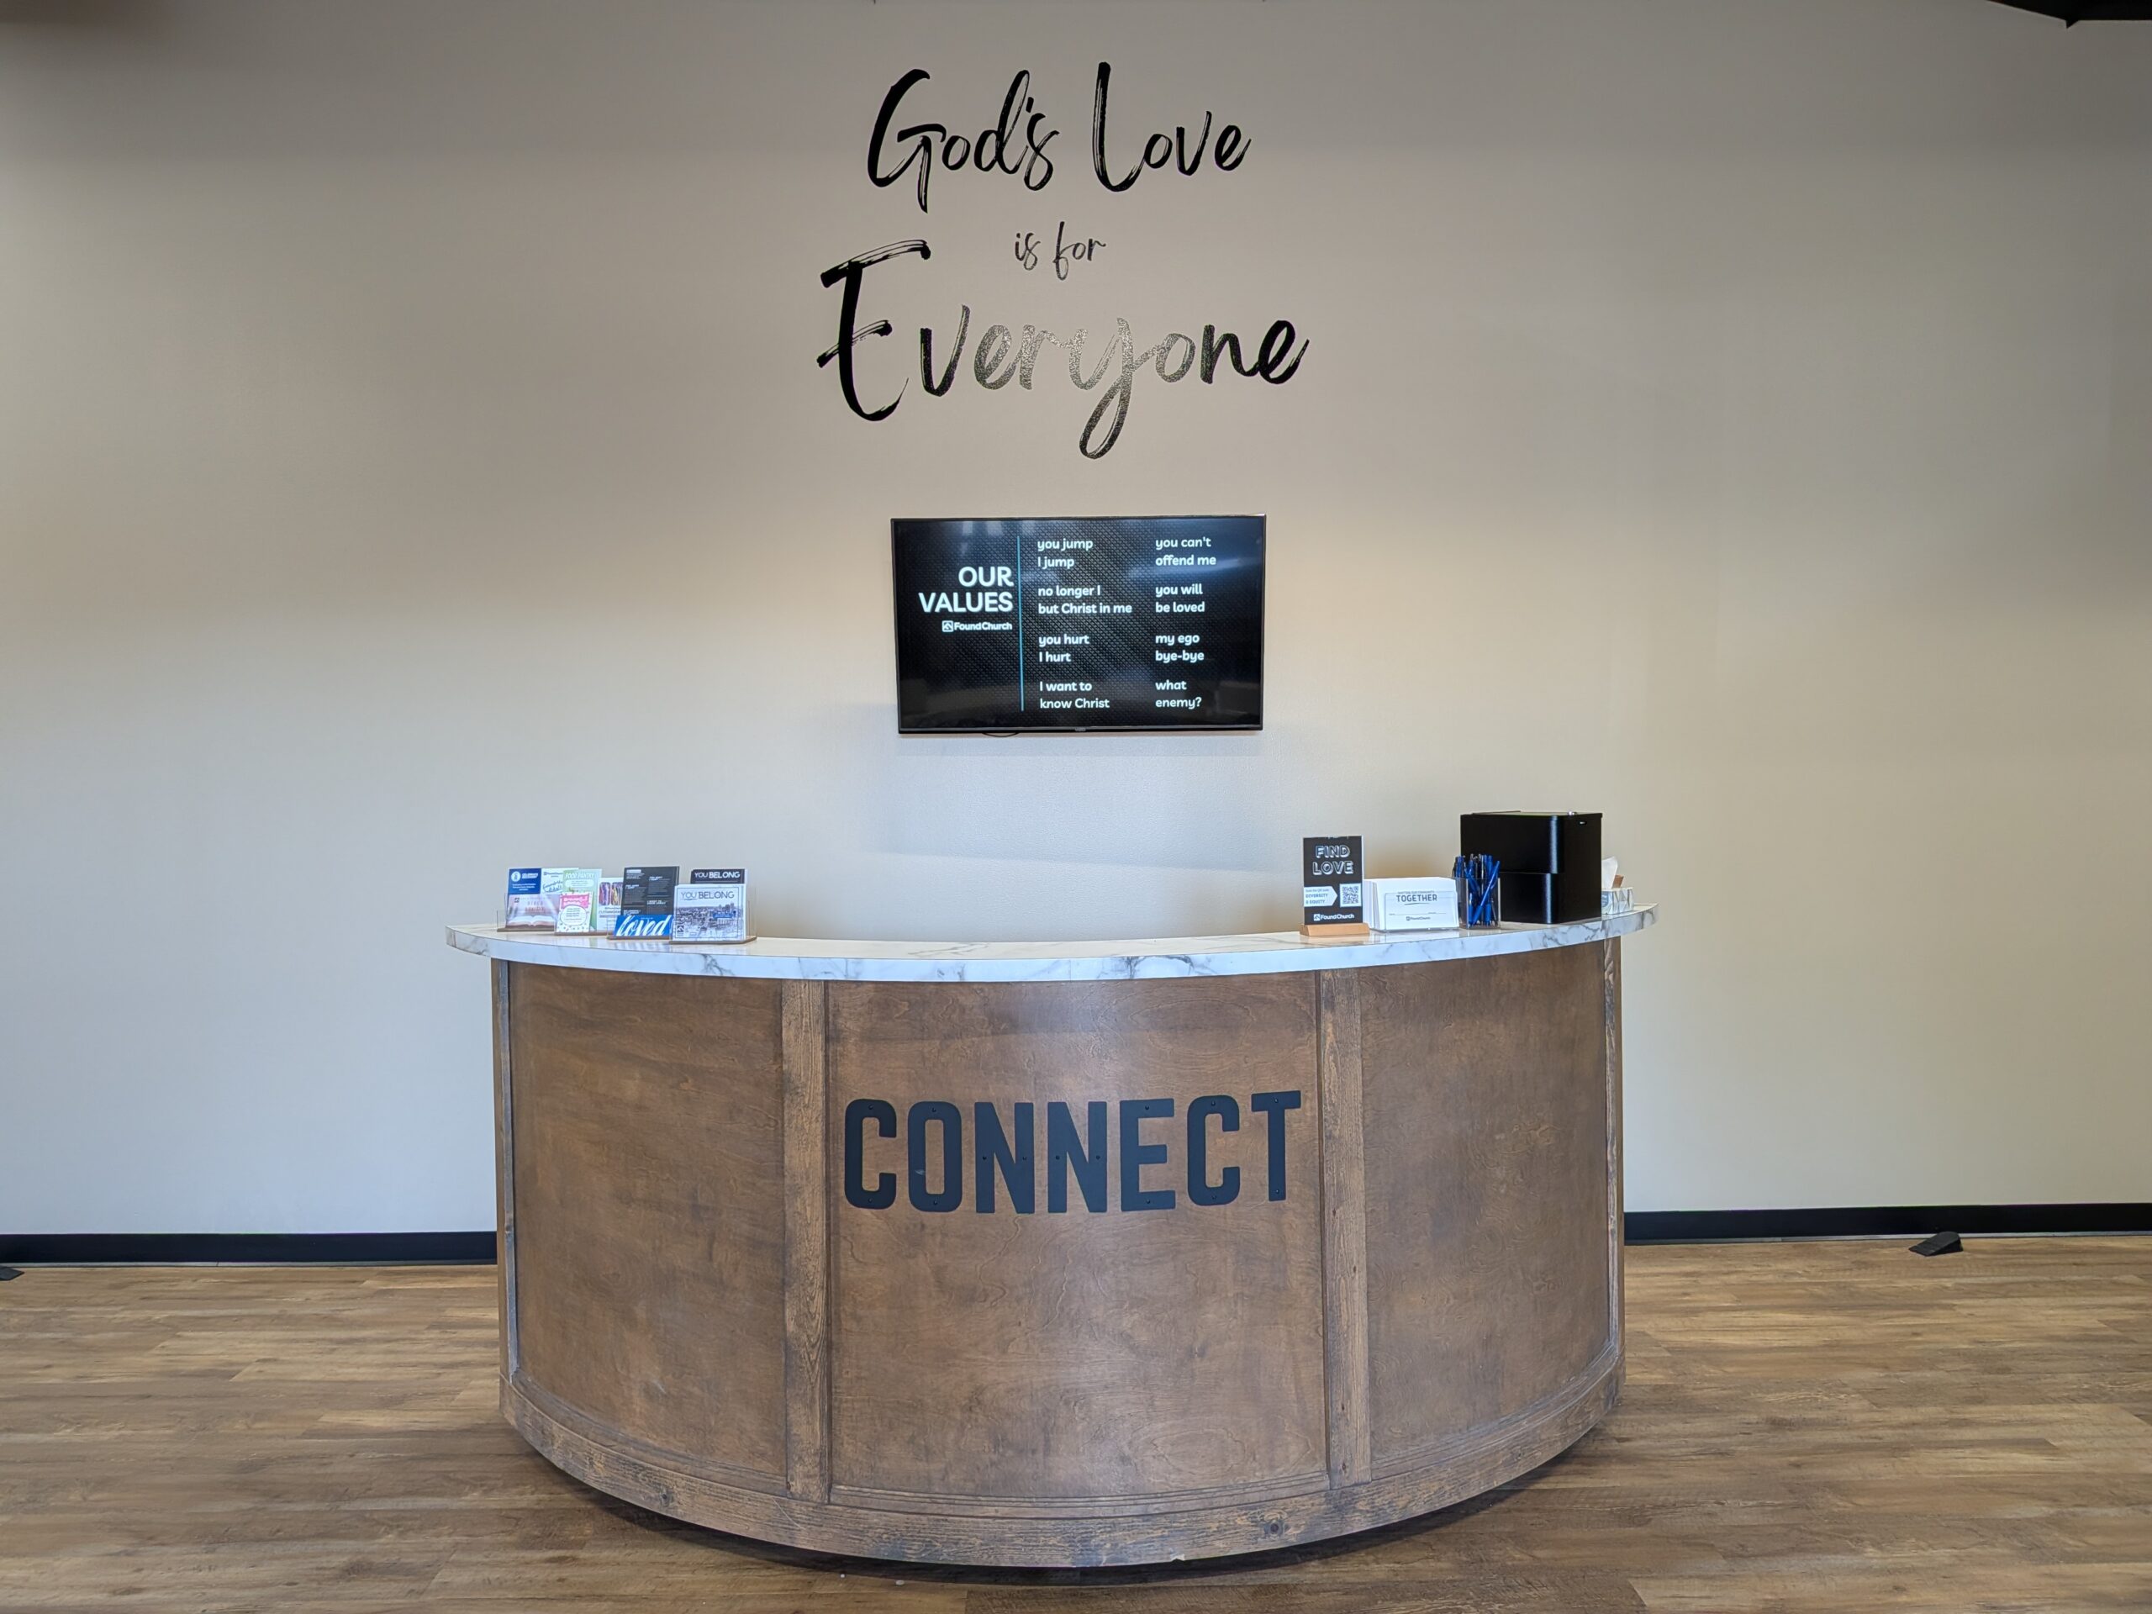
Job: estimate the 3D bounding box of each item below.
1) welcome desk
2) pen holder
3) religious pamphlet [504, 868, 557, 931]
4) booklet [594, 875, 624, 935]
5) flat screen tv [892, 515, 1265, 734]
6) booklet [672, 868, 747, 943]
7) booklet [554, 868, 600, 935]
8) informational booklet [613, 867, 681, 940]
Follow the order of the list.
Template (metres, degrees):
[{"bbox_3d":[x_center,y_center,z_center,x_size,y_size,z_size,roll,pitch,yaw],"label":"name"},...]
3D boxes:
[{"bbox_3d":[-0.039,0.808,3.055,2.757,1.107,0.968,-1,1,0],"label":"welcome desk"},{"bbox_3d":[0.806,0.167,2.986,0.075,0.146,0.075,-1,1,2],"label":"pen holder"},{"bbox_3d":[-1.217,0.209,3.367,0.133,0.137,0.040,-1,-9,13],"label":"religious pamphlet"},{"bbox_3d":[-0.988,0.212,3.203,0.080,0.125,0.030,-1,-9,9],"label":"booklet"},{"bbox_3d":[0.013,-0.542,4.470,1.105,0.637,0.070,-1,9,0],"label":"flat screen tv"},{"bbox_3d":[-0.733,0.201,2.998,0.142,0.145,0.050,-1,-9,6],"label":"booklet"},{"bbox_3d":[-1.069,0.207,3.220,0.100,0.138,0.040,-1,-9,9],"label":"booklet"},{"bbox_3d":[-0.891,0.203,3.096,0.125,0.143,0.040,-1,-9,8],"label":"informational booklet"}]

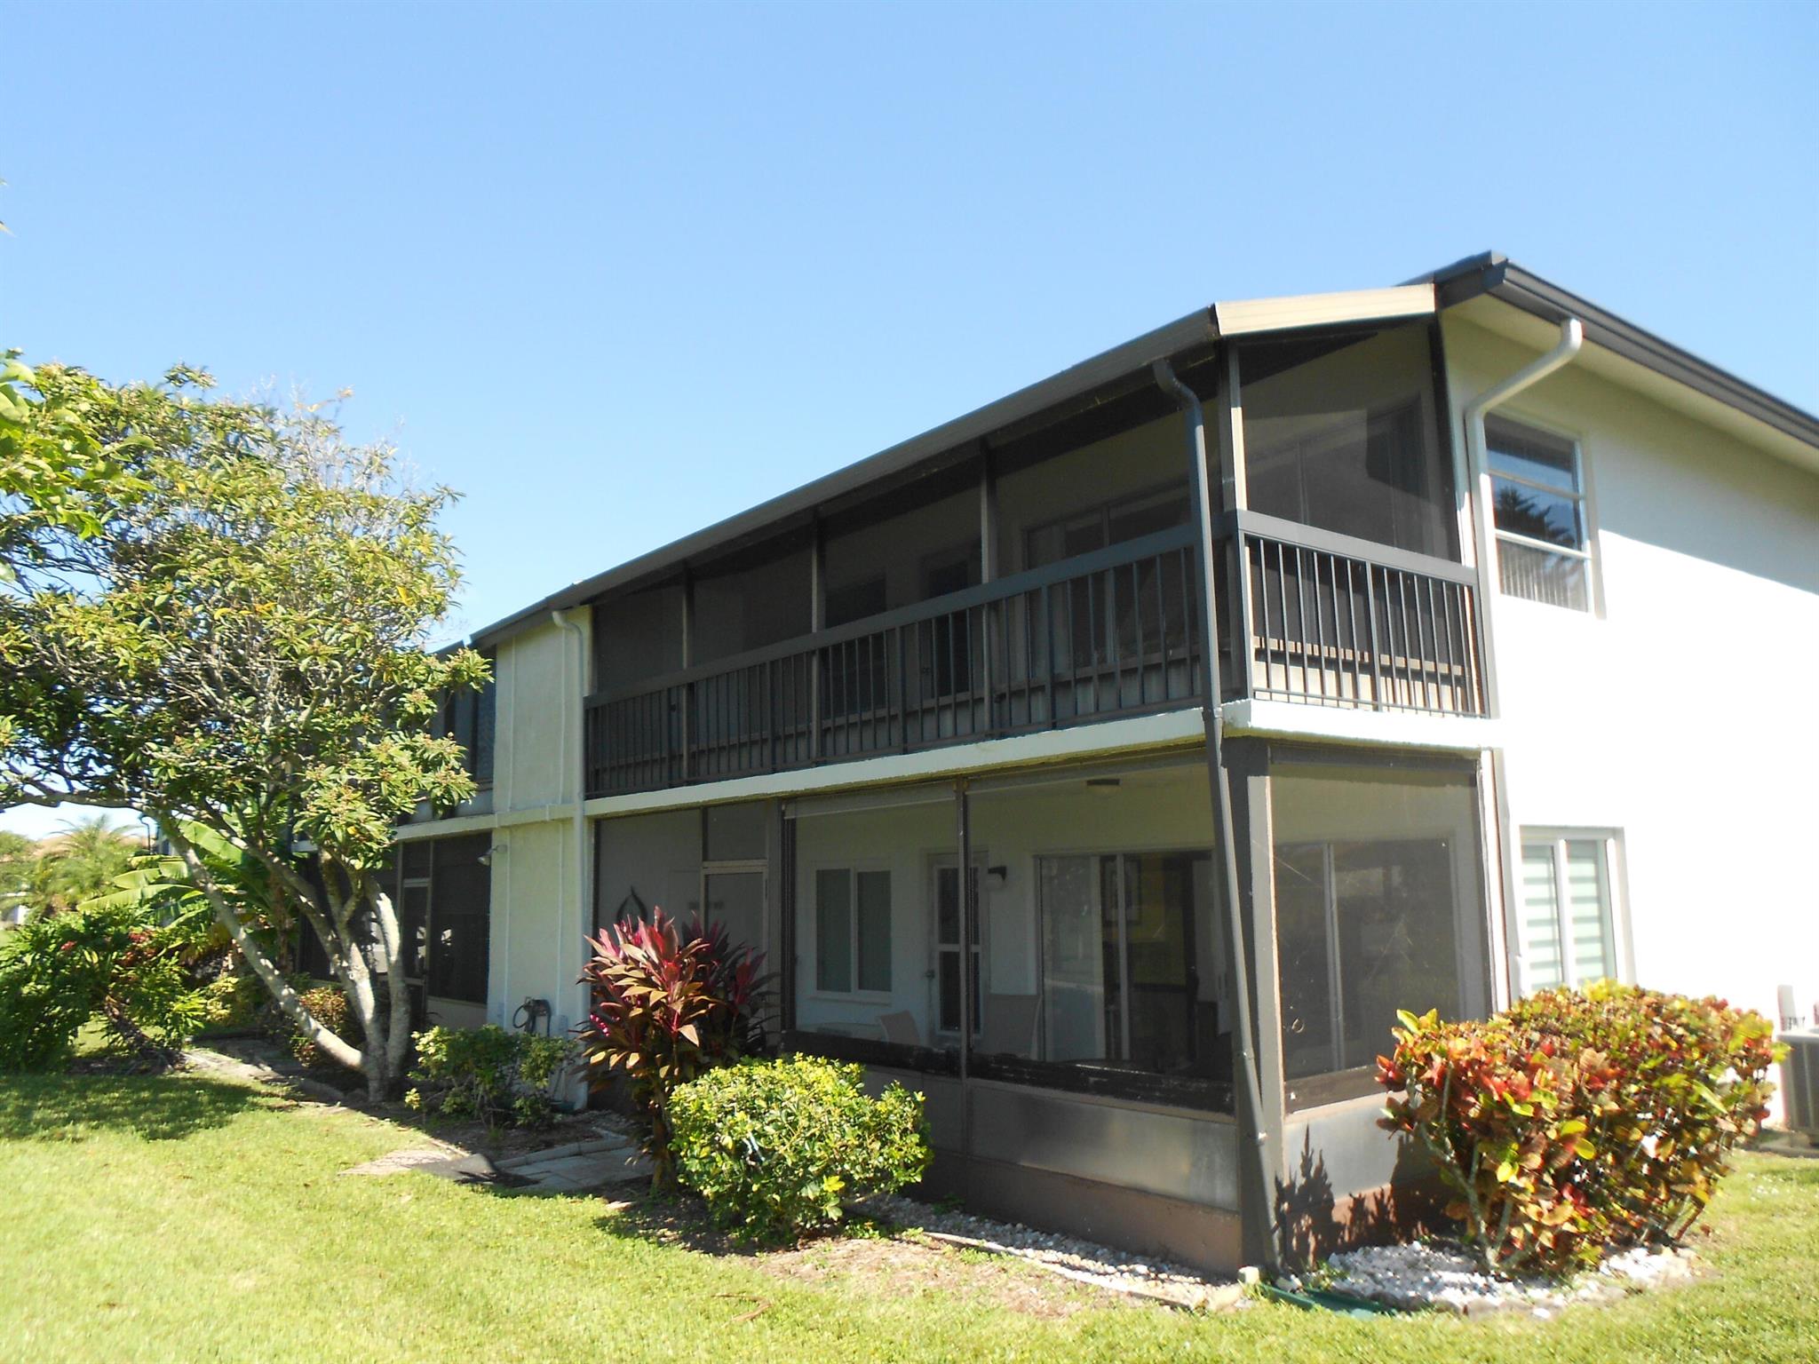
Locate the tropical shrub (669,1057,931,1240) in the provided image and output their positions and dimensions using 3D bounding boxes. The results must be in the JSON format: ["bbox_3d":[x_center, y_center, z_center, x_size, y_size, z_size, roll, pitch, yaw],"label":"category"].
[{"bbox_3d":[-0.606,2.611,7.762,1.300,0.940,1.380,-1,-9,0],"label":"tropical shrub"}]

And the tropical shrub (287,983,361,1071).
[{"bbox_3d":[-6.647,3.913,15.548,0.850,0.970,0.900,6,-11,-37],"label":"tropical shrub"}]

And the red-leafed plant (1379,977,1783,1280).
[{"bbox_3d":[3.363,2.216,6.935,1.900,1.320,1.420,6,-11,-37],"label":"red-leafed plant"}]

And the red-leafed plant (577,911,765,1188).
[{"bbox_3d":[-1.529,2.424,9.262,1.250,1.800,1.300,-1,-9,0],"label":"red-leafed plant"}]

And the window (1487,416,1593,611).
[{"bbox_3d":[4.308,-1.103,9.292,1.260,1.250,0.120,6,-11,-37],"label":"window"}]

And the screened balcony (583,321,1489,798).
[{"bbox_3d":[0.230,-0.484,10.971,2.420,2.420,7.850,6,-11,-37],"label":"screened balcony"}]

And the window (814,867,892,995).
[{"bbox_3d":[-0.577,2.487,13.738,0.120,1.260,1.330,6,-11,-37],"label":"window"}]

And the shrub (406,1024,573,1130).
[{"bbox_3d":[-3.518,3.312,11.565,1.150,0.830,1.400,6,-11,-37],"label":"shrub"}]

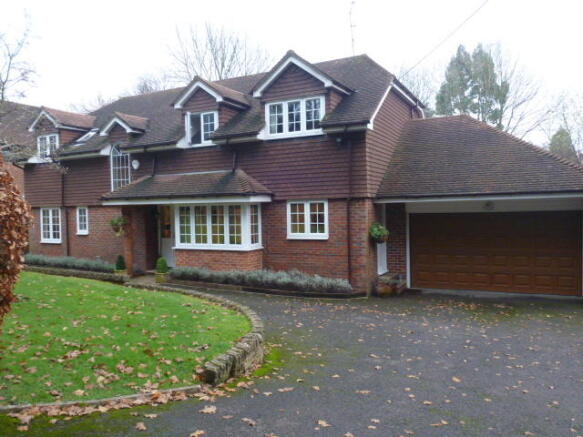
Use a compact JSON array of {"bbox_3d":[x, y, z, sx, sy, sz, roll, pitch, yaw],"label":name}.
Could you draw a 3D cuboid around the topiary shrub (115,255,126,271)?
[{"bbox_3d":[-5.527,1.422,14.150,0.350,0.510,0.350,-1,2,26],"label":"topiary shrub"}]

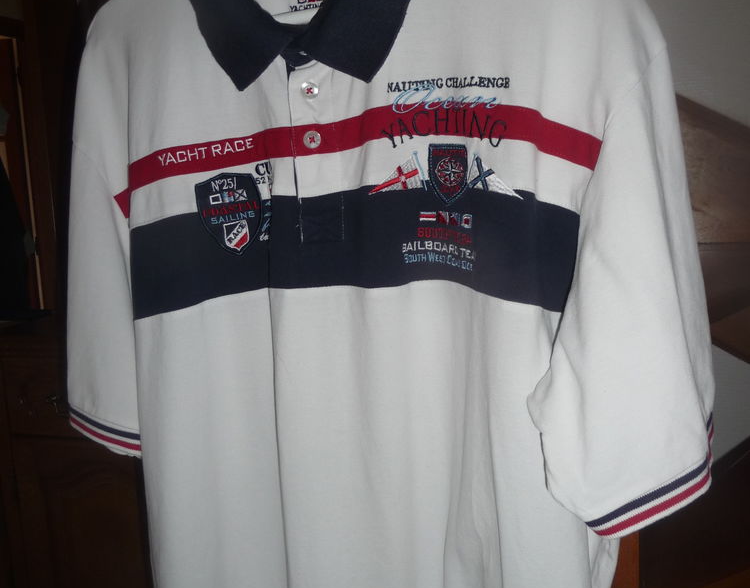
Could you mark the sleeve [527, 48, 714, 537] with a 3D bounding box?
[{"bbox_3d":[0.176,0.000,0.565,0.130,0.310,0.165,0,5,23],"label":"sleeve"}]

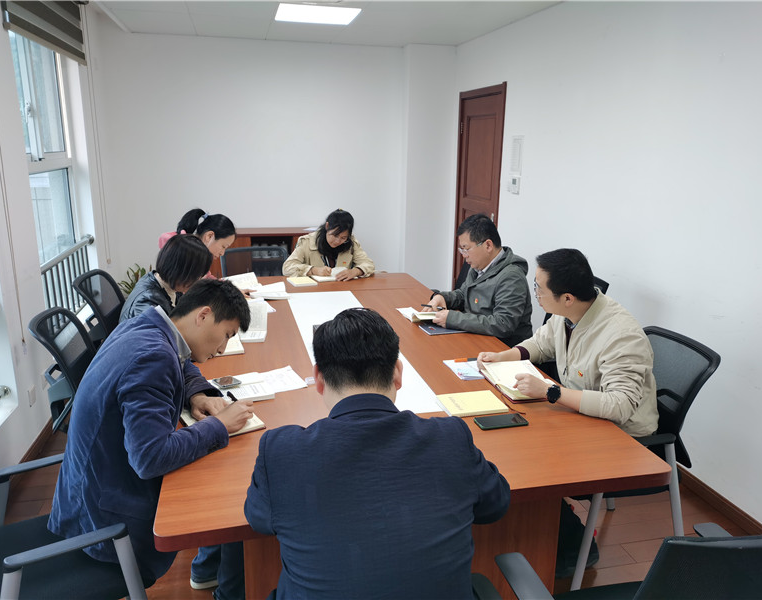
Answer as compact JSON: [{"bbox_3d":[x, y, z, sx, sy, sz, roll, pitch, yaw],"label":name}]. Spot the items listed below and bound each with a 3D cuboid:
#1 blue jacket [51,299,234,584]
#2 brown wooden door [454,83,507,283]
[{"bbox_3d":[-0.737,0.402,1.917,0.540,0.740,0.560,-7,16,-29],"label":"blue jacket"},{"bbox_3d":[0.933,-0.891,5.935,0.100,2.134,1.190,-2,14,-11],"label":"brown wooden door"}]

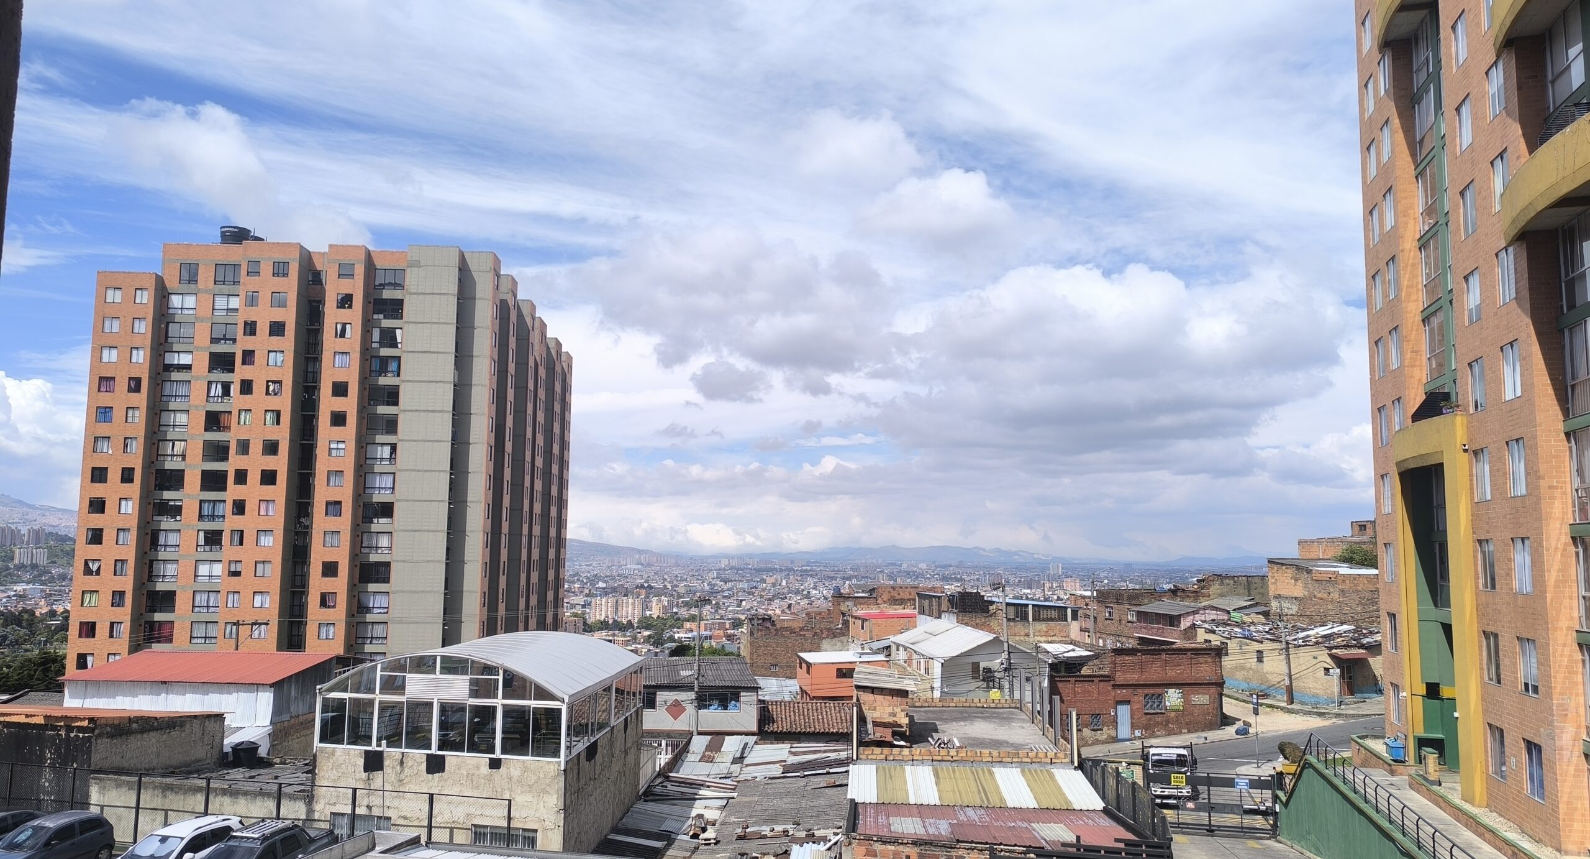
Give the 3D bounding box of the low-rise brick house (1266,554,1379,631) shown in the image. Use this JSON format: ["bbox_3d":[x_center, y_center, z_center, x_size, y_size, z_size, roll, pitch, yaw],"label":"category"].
[{"bbox_3d":[43.893,13.630,86.060,9.500,6.400,8.000,-2,-7,25],"label":"low-rise brick house"}]

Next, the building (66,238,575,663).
[{"bbox_3d":[-42.777,5.287,109.332,31.300,38.000,48.900,1,-6,-4],"label":"building"}]

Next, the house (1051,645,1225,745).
[{"bbox_3d":[18.171,14.974,61.877,10.700,5.300,7.000,2,-7,-14],"label":"house"}]

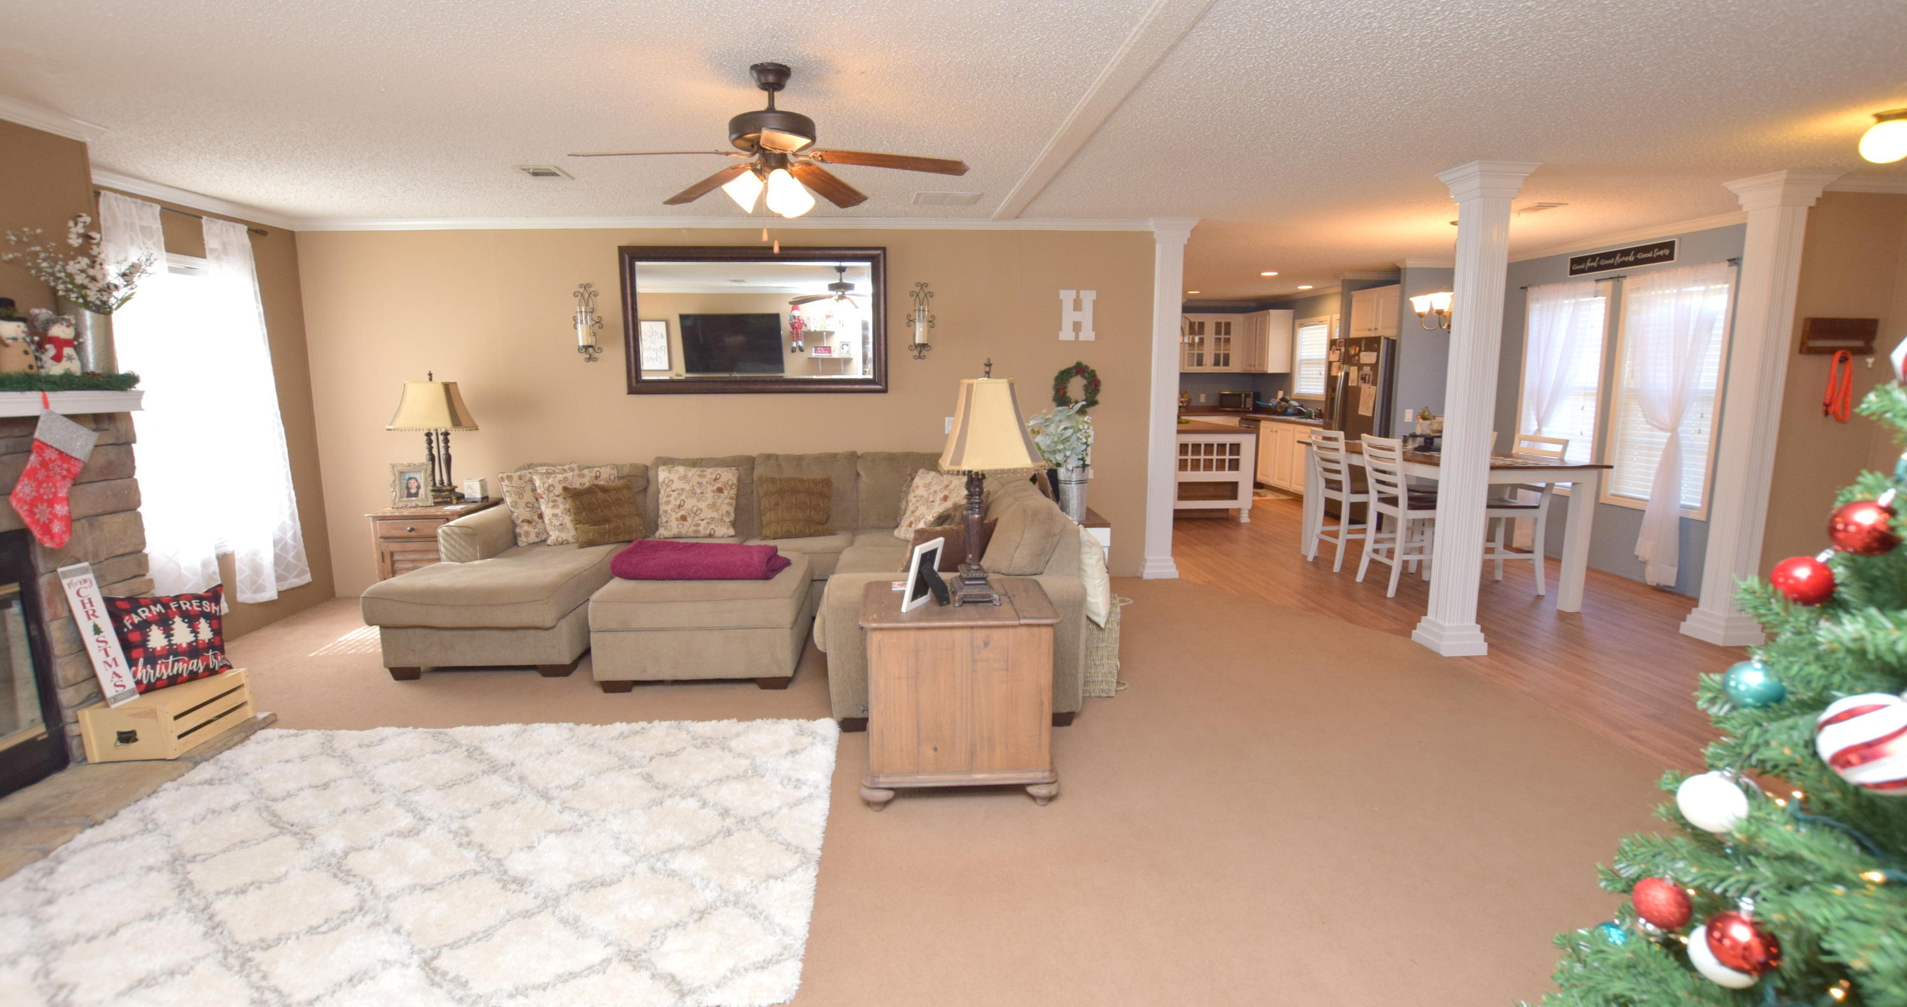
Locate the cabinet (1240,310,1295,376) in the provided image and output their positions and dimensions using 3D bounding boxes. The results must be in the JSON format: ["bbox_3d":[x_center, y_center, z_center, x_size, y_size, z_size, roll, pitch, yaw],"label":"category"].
[{"bbox_3d":[4.152,-2.125,10.513,0.350,0.820,0.740,-1,9,-5],"label":"cabinet"}]

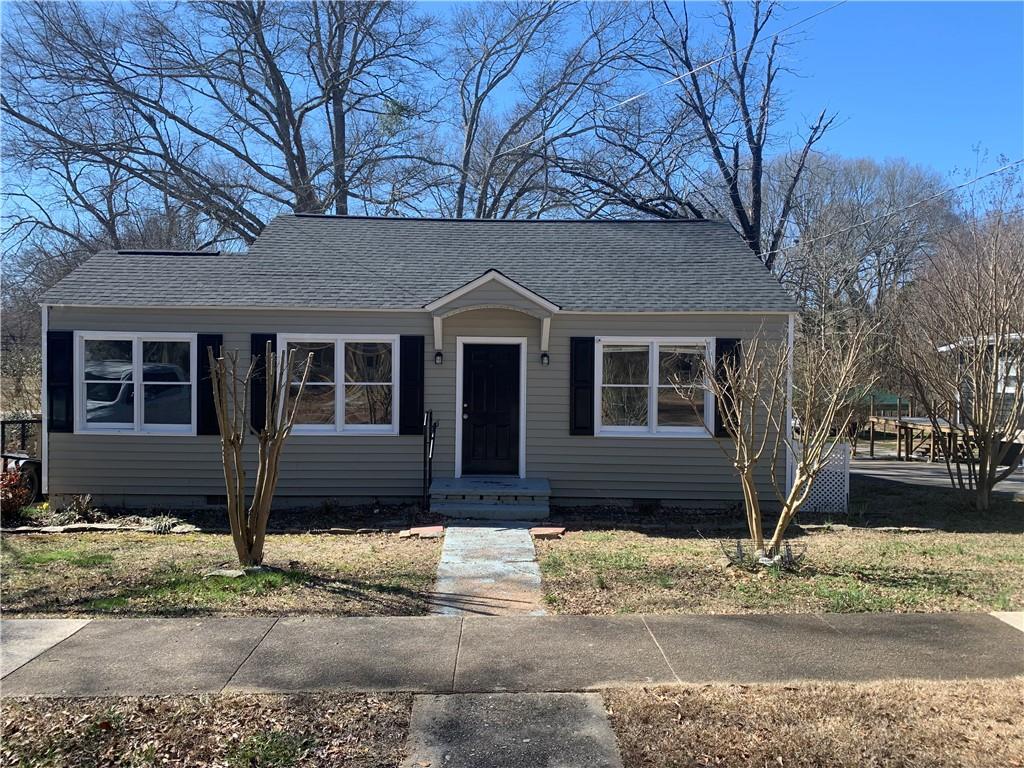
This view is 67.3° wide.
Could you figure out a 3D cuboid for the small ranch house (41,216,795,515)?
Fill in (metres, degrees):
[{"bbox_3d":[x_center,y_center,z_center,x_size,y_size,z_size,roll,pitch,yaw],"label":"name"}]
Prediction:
[{"bbox_3d":[-1.415,-0.719,14.993,11.340,5.140,7.700,1,1,-1],"label":"small ranch house"}]

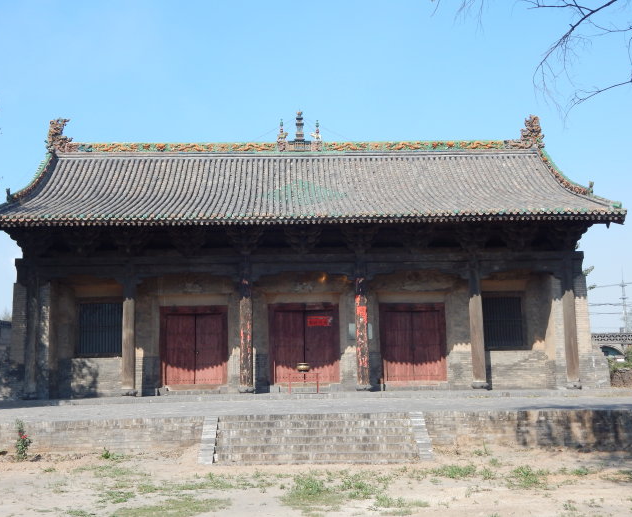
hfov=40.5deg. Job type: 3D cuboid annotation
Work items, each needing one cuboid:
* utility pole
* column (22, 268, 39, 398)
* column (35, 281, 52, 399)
[{"bbox_3d":[31.711,6.419,88.000,0.900,10.389,0.600,-1,-7,-2],"label":"utility pole"},{"bbox_3d":[-9.631,2.528,29.032,0.460,4.410,0.460,-1,-7,-2],"label":"column"},{"bbox_3d":[-9.317,2.719,29.322,0.480,4.093,0.480,-1,-7,-2],"label":"column"}]

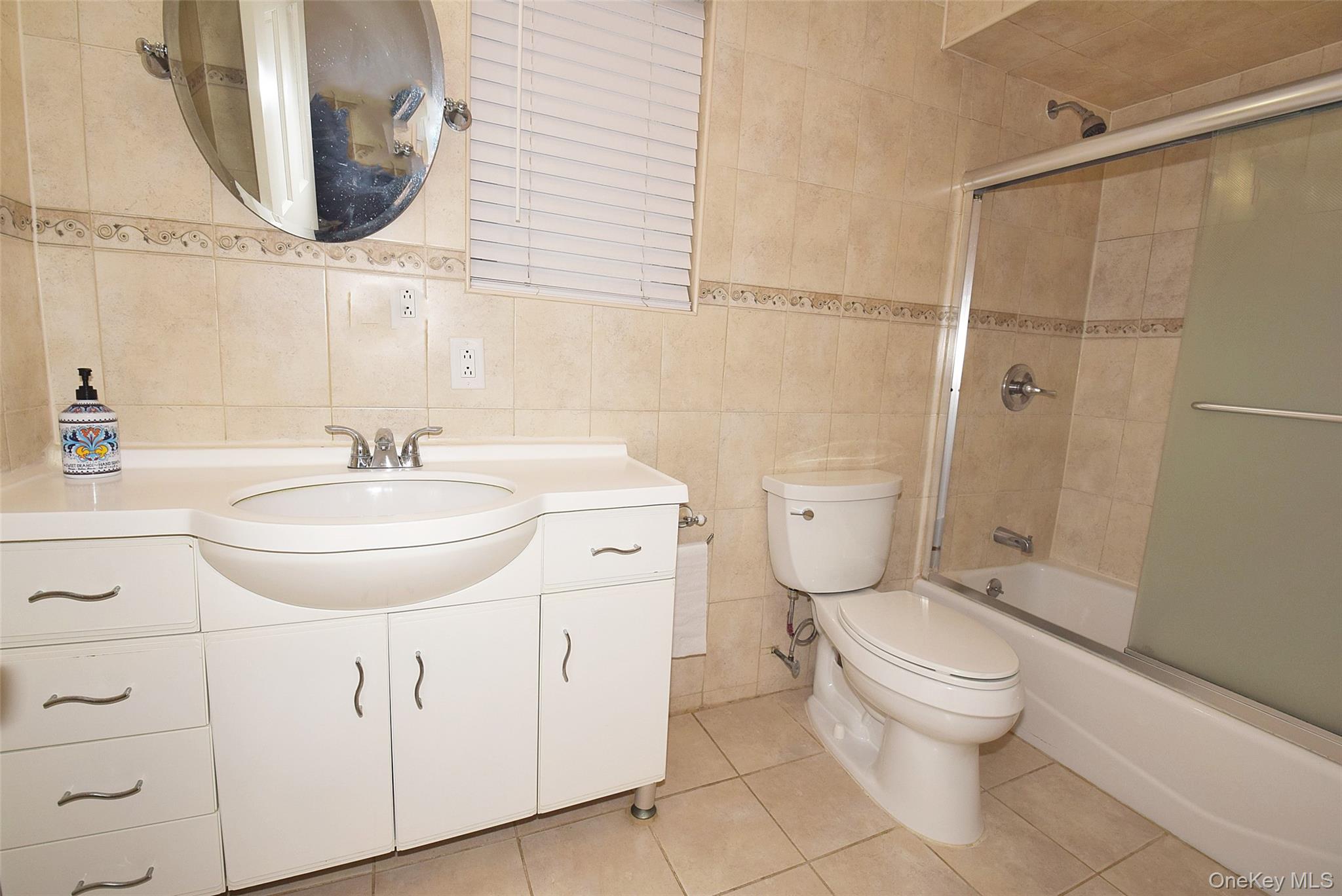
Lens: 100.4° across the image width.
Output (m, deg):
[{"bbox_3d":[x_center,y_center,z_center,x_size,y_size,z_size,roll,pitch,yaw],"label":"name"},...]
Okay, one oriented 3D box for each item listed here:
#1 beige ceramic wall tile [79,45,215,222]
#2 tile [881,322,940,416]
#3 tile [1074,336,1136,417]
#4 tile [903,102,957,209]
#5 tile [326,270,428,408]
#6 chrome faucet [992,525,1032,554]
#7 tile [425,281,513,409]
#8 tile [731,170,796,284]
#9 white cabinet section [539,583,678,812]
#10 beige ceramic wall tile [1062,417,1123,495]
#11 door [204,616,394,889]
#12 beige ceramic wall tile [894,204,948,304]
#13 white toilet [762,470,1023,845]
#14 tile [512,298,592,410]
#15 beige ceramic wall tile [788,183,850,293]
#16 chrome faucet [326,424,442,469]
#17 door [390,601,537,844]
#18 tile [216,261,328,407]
[{"bbox_3d":[-1.042,-0.615,1.117,0.200,0.303,0.010,-1,9,-22],"label":"beige ceramic wall tile"},{"bbox_3d":[0.820,-0.273,1.942,0.202,0.307,0.010,-1,9,-22],"label":"tile"},{"bbox_3d":[1.695,-0.272,2.186,0.010,0.303,0.194,-1,9,-21],"label":"tile"},{"bbox_3d":[0.846,-0.940,1.816,0.200,0.303,0.010,-1,9,-22],"label":"tile"},{"bbox_3d":[-0.688,-0.250,1.322,0.200,0.303,0.010,-1,9,-22],"label":"tile"},{"bbox_3d":[1.337,0.362,2.191,0.058,0.072,0.135,-1,10,-22],"label":"chrome faucet"},{"bbox_3d":[-0.501,-0.256,1.407,0.202,0.307,0.010,-1,9,-22],"label":"tile"},{"bbox_3d":[0.271,-0.631,1.640,0.200,0.303,0.010,-1,9,-22],"label":"tile"},{"bbox_3d":[-0.210,0.507,1.399,0.297,0.497,0.380,-1,9,-23],"label":"white cabinet section"},{"bbox_3d":[1.706,0.032,2.256,0.010,0.307,0.200,-1,9,-22],"label":"beige ceramic wall tile"},{"bbox_3d":[-0.665,0.552,1.028,0.280,0.508,0.020,-1,10,-22],"label":"door"},{"bbox_3d":[0.857,-0.658,1.899,0.208,0.301,0.010,-1,9,-21],"label":"beige ceramic wall tile"},{"bbox_3d":[0.630,0.521,1.609,0.470,0.785,0.700,-1,10,-24],"label":"white toilet"},{"bbox_3d":[-0.316,-0.246,1.508,0.203,0.285,0.010,-1,9,-21],"label":"tile"},{"bbox_3d":[0.468,-0.650,1.747,0.200,0.305,0.010,-1,9,-21],"label":"beige ceramic wall tile"},{"bbox_3d":[-0.650,0.001,1.273,0.243,0.096,0.125,-1,9,-22],"label":"chrome faucet"},{"bbox_3d":[-0.408,0.547,1.131,0.278,0.508,0.020,-1,10,-22],"label":"door"},{"bbox_3d":[-0.872,-0.248,1.238,0.202,0.307,0.010,-1,10,-22],"label":"tile"}]

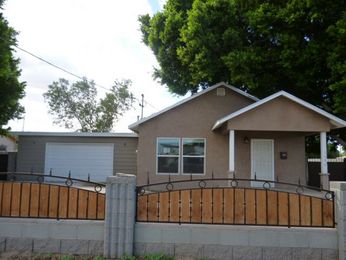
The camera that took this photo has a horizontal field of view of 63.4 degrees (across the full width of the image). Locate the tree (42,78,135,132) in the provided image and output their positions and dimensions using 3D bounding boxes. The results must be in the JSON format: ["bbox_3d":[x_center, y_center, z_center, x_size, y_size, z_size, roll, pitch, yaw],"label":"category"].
[{"bbox_3d":[-7.968,-0.696,25.653,8.300,8.200,7.400,1,-5,0],"label":"tree"}]

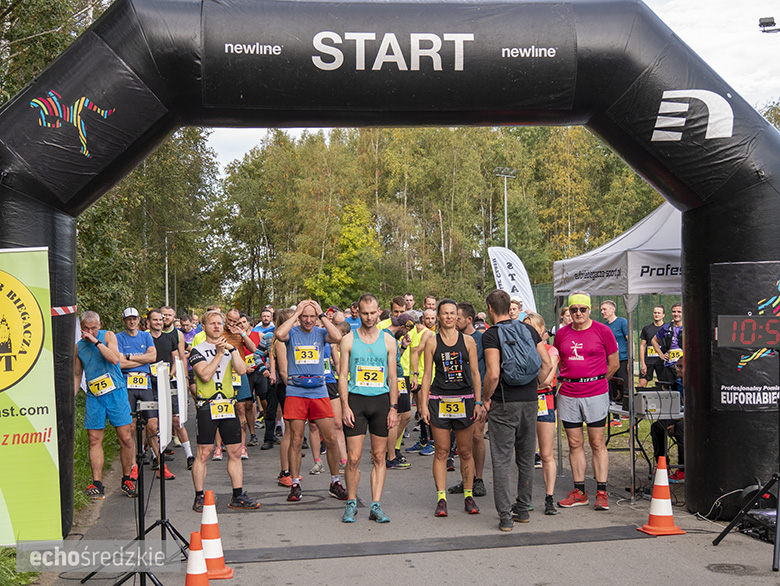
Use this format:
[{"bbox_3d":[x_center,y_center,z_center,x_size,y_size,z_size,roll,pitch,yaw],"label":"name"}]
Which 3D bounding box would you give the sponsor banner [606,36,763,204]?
[{"bbox_3d":[2.330,-1.370,9.830,1.040,0.880,0.250,41,-13,-3],"label":"sponsor banner"}]

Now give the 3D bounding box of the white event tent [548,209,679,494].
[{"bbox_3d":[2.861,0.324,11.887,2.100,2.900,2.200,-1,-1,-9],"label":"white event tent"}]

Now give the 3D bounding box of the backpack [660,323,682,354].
[{"bbox_3d":[3.903,0.620,17.200,0.360,0.440,0.270,-1,-1,12],"label":"backpack"}]

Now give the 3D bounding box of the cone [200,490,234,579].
[{"bbox_3d":[-1.160,1.551,8.181,0.285,0.545,0.285,-1,-1,-5],"label":"cone"}]

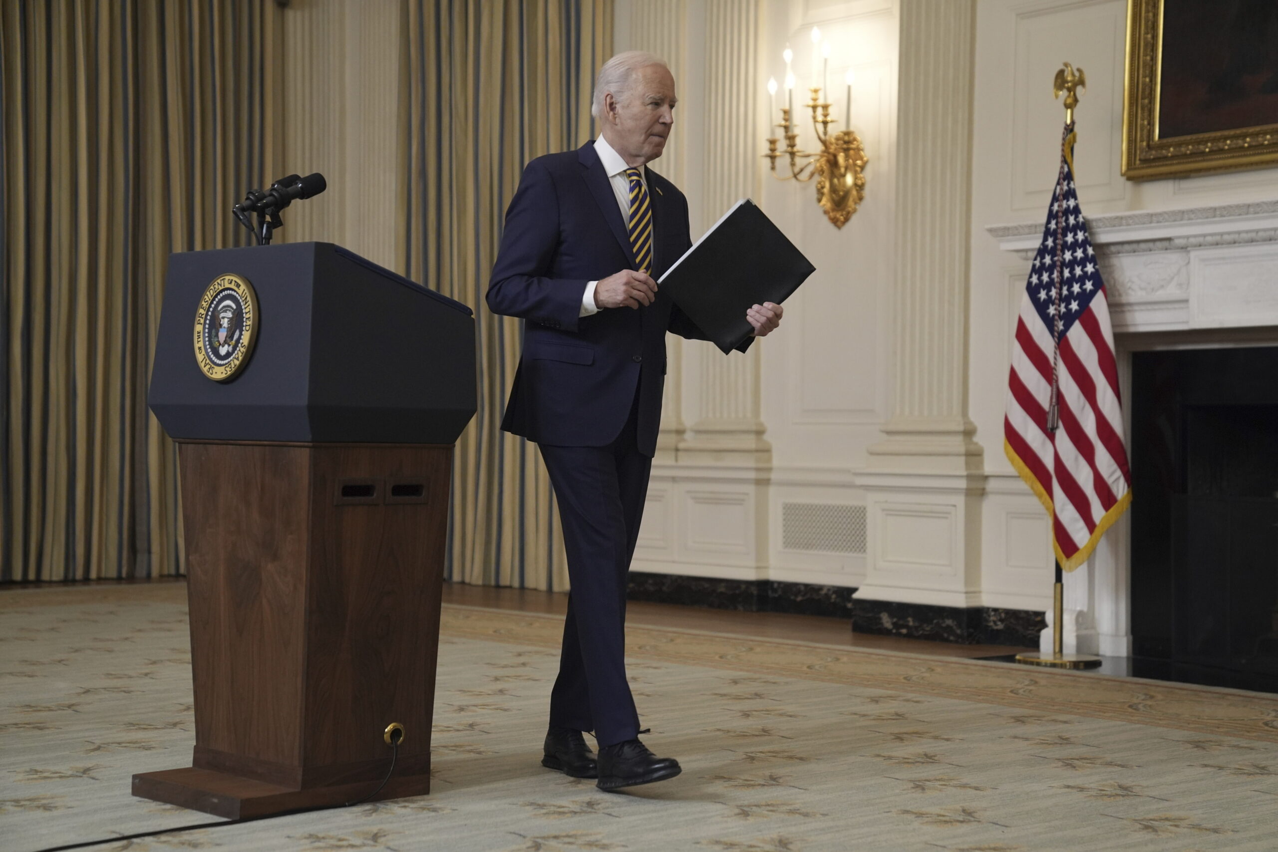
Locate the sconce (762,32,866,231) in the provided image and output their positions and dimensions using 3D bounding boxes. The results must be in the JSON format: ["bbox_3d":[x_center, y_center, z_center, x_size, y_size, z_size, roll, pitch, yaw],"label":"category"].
[{"bbox_3d":[0.889,-1.493,10.713,0.440,0.980,0.570,1,-1,-42],"label":"sconce"}]

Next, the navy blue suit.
[{"bbox_3d":[-0.063,0.042,5.242,0.550,1.470,0.520,2,-1,-43],"label":"navy blue suit"}]

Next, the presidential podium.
[{"bbox_3d":[-0.825,0.228,5.161,0.556,1.295,0.670,2,-1,-43],"label":"presidential podium"}]

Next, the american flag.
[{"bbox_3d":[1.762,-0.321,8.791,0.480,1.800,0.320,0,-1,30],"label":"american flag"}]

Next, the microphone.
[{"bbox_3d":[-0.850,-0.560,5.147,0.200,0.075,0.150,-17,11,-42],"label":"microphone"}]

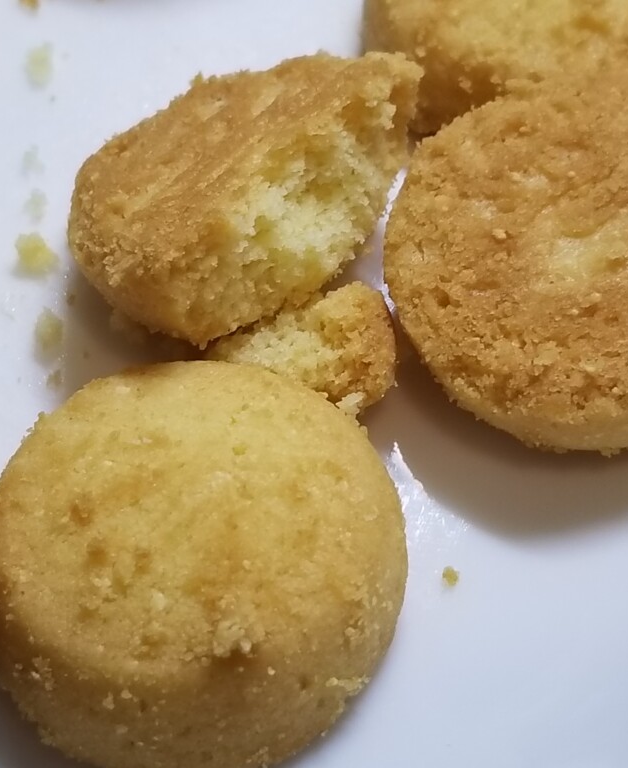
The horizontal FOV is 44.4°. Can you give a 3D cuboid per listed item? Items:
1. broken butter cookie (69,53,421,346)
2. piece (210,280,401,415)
[{"bbox_3d":[-0.009,-0.026,0.102,0.044,0.018,0.028,-38,57,-8],"label":"broken butter cookie"},{"bbox_3d":[-0.001,-0.004,0.098,0.024,0.013,0.017,6,60,5],"label":"piece"}]

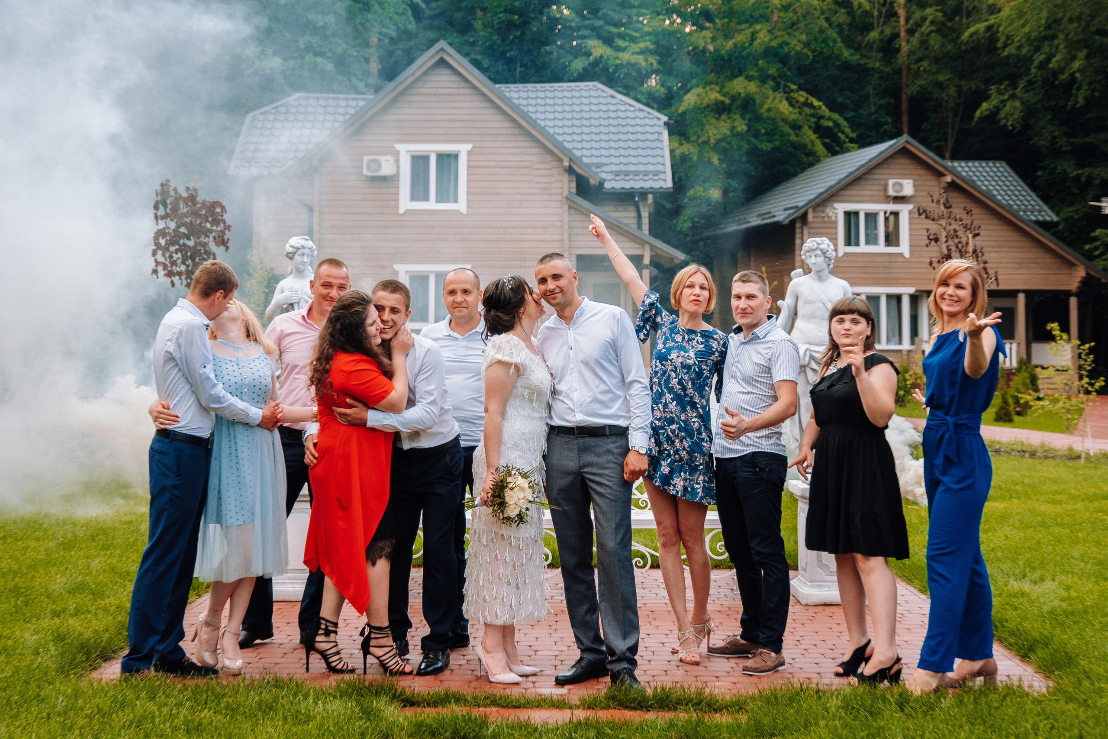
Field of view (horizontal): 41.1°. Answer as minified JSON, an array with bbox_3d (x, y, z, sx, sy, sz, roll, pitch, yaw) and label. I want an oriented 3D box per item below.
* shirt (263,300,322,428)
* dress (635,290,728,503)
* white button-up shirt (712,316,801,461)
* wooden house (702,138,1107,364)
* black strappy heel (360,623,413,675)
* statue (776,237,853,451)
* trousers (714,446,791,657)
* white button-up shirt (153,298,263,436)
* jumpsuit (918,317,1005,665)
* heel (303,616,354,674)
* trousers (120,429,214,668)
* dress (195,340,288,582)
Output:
[{"bbox_3d":[-1.118,-0.014,7.000,0.520,0.620,0.300,0,1,9],"label":"shirt"},{"bbox_3d":[0.581,0.123,6.682,0.430,0.960,0.310,0,1,9],"label":"dress"},{"bbox_3d":[0.907,0.076,6.662,0.330,0.650,0.470,-1,1,-44],"label":"white button-up shirt"},{"bbox_3d":[10.950,-3.151,48.860,10.400,7.700,9.500,0,1,-12],"label":"wooden house"},{"bbox_3d":[-0.717,1.194,6.378,0.225,0.230,0.085,0,1,-3],"label":"black strappy heel"},{"bbox_3d":[1.454,-0.055,8.200,0.470,1.360,0.380,0,1,5],"label":"statue"},{"bbox_3d":[0.891,0.809,6.672,0.300,0.950,0.380,-1,1,-42],"label":"trousers"},{"bbox_3d":[-1.506,-0.011,6.420,0.470,0.610,0.500,0,1,0],"label":"white button-up shirt"},{"bbox_3d":[1.680,0.532,6.120,0.390,1.420,0.340,1,1,37],"label":"jumpsuit"},{"bbox_3d":[-0.974,1.183,6.428,0.220,0.245,0.085,0,1,-3],"label":"heel"},{"bbox_3d":[-1.668,0.795,6.360,0.400,1.030,0.340,0,1,-12],"label":"trousers"},{"bbox_3d":[-1.372,0.400,6.486,0.420,1.070,0.370,0,1,-9],"label":"dress"}]

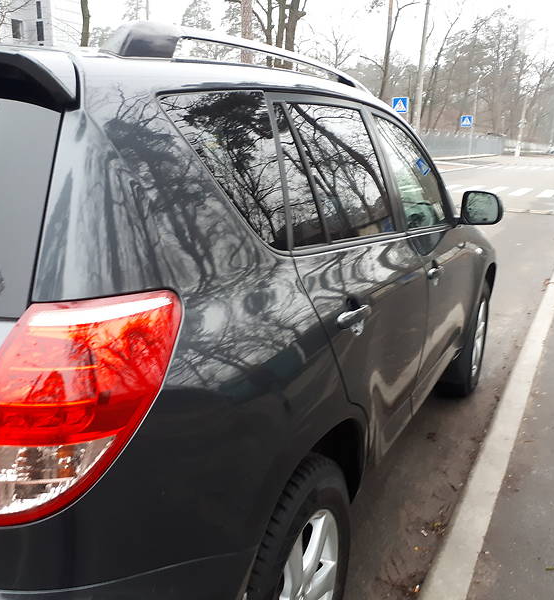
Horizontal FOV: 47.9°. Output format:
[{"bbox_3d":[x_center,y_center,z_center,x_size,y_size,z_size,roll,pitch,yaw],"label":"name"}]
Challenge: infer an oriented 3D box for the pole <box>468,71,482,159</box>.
[{"bbox_3d":[17.170,-15.830,54.130,0.240,7.500,0.240,9,15,26],"label":"pole"}]

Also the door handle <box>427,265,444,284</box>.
[{"bbox_3d":[0.620,-0.104,2.436,0.050,0.050,0.195,8,15,26],"label":"door handle"}]

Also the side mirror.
[{"bbox_3d":[0.960,-0.435,2.922,0.205,0.160,0.130,8,15,26],"label":"side mirror"}]

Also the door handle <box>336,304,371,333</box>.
[{"bbox_3d":[0.208,0.050,1.638,0.050,0.050,0.200,8,15,26],"label":"door handle"}]

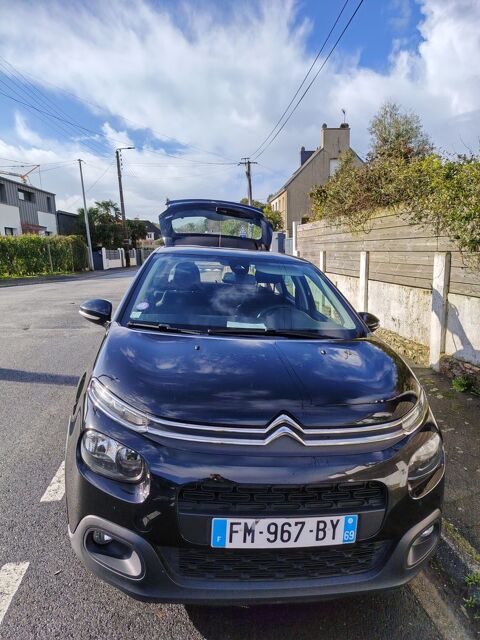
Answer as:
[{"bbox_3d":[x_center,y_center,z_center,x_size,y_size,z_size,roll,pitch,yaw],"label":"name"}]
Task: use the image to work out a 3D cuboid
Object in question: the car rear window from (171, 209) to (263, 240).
[{"bbox_3d":[-0.263,-1.053,4.985,1.080,0.340,0.440,2,8,-8],"label":"car rear window"}]

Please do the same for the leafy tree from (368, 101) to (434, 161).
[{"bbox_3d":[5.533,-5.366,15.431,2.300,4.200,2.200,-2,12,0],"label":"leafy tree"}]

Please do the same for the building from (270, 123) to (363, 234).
[{"bbox_3d":[7.155,-10.739,38.913,8.000,10.000,10.000,-3,12,-3],"label":"building"}]

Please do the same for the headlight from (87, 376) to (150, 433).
[{"bbox_3d":[-0.486,0.323,1.742,0.280,0.120,0.350,2,8,-8],"label":"headlight"}]

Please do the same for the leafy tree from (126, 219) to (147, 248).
[{"bbox_3d":[-8.656,-6.850,37.338,1.800,3.300,1.800,-2,12,0],"label":"leafy tree"}]

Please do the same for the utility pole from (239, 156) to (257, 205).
[{"bbox_3d":[0.732,-8.985,35.820,1.400,8.000,0.400,-2,12,0],"label":"utility pole"}]

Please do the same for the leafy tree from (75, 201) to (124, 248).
[{"bbox_3d":[-10.839,-6.907,34.472,3.700,4.600,3.500,-2,12,0],"label":"leafy tree"}]

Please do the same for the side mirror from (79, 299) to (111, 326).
[{"bbox_3d":[-0.915,-0.060,2.833,0.225,0.165,0.200,2,8,-8],"label":"side mirror"}]

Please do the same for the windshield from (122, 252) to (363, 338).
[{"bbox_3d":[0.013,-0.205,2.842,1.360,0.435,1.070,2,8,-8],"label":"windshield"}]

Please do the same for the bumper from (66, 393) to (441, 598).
[{"bbox_3d":[0.127,0.706,1.800,1.740,0.635,0.600,2,8,-8],"label":"bumper"}]

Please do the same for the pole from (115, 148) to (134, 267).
[{"bbox_3d":[-8.097,-7.944,31.861,1.200,8.400,0.350,-2,12,0],"label":"pole"}]

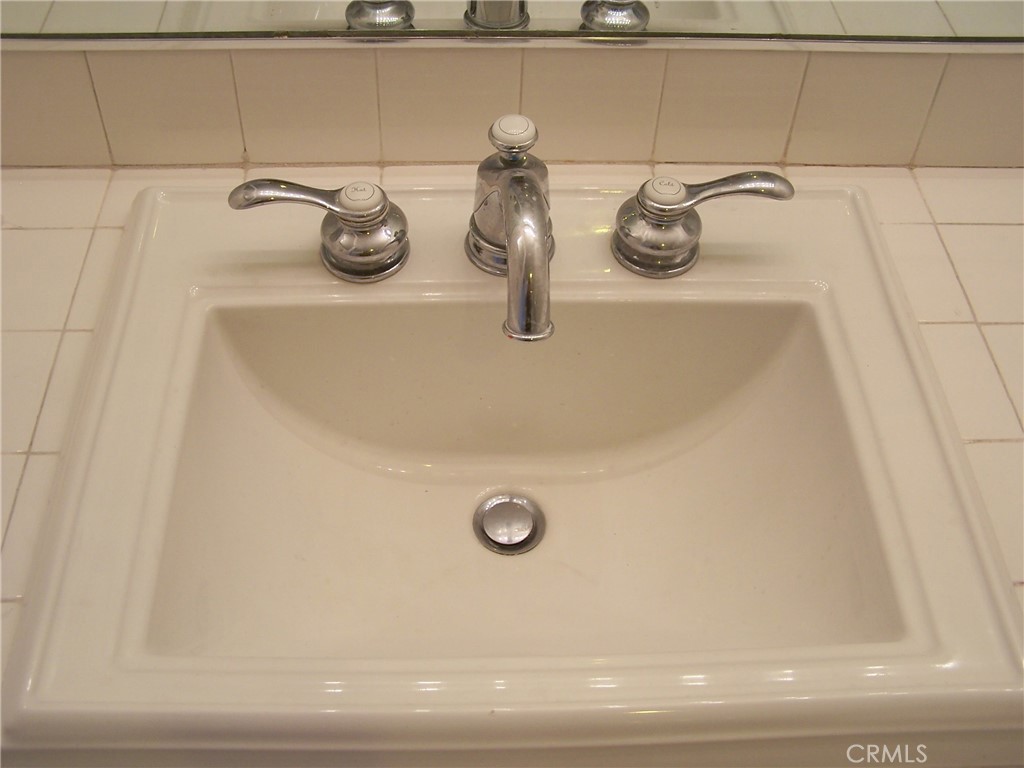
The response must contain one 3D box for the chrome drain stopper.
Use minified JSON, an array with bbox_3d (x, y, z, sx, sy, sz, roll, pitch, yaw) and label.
[{"bbox_3d":[-0.002,0.103,0.828,0.053,0.018,0.053,-1,49,-2],"label":"chrome drain stopper"}]

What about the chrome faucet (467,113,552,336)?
[{"bbox_3d":[0.005,-0.095,0.734,0.063,0.112,0.170,-3,50,-4],"label":"chrome faucet"}]

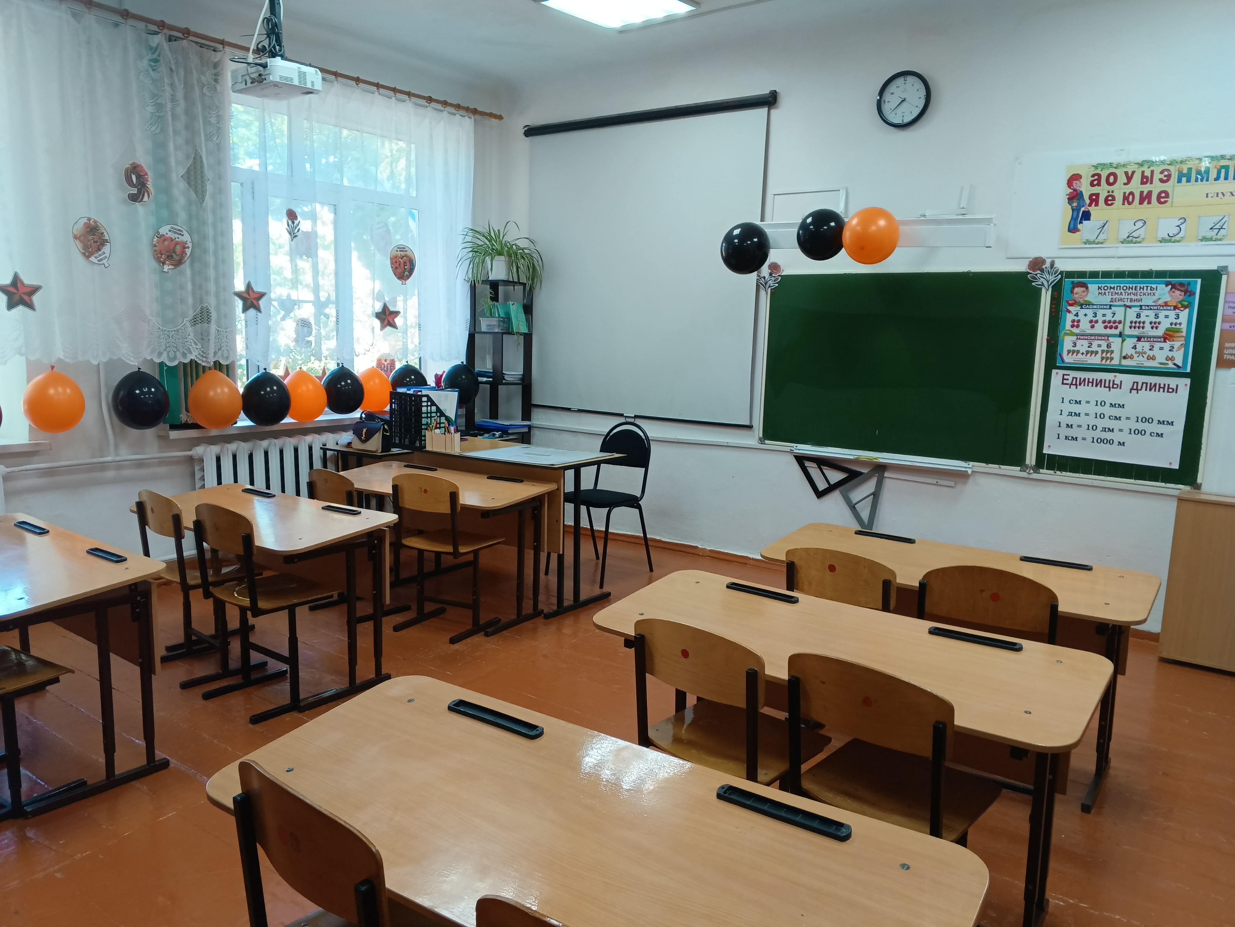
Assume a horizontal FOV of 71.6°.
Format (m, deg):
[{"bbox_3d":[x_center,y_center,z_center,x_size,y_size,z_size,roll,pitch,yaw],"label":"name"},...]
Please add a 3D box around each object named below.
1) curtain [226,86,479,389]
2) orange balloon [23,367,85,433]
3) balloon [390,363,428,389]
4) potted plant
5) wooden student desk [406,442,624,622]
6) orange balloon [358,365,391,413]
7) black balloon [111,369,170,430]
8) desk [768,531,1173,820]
[{"bbox_3d":[-1.498,-1.349,5.059,0.110,1.638,1.575,9,12,40],"label":"curtain"},{"bbox_3d":[-2.499,-0.282,3.799,0.255,0.290,0.255,7,11,35],"label":"orange balloon"},{"bbox_3d":[-1.351,-0.514,5.565,0.250,0.290,0.250,8,11,34],"label":"balloon"},{"bbox_3d":[-0.812,-1.432,5.952,0.570,0.470,0.520,0,9,-8],"label":"potted plant"},{"bbox_3d":[-0.583,0.313,4.696,1.100,0.766,0.555,7,11,35],"label":"wooden student desk"},{"bbox_3d":[-1.474,-0.448,5.201,0.220,0.270,0.220,7,11,35],"label":"orange balloon"},{"bbox_3d":[-2.336,-0.312,4.192,0.255,0.295,0.255,9,12,40],"label":"black balloon"},{"bbox_3d":[1.121,0.656,2.961,1.200,0.674,0.505,7,11,36],"label":"desk"}]

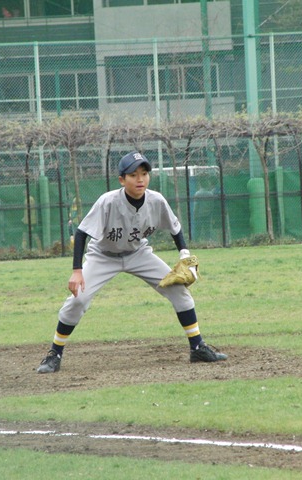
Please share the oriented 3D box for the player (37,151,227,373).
[{"bbox_3d":[-0.127,0.121,33.000,1.120,1.270,0.720,-3,0,-18],"label":"player"}]

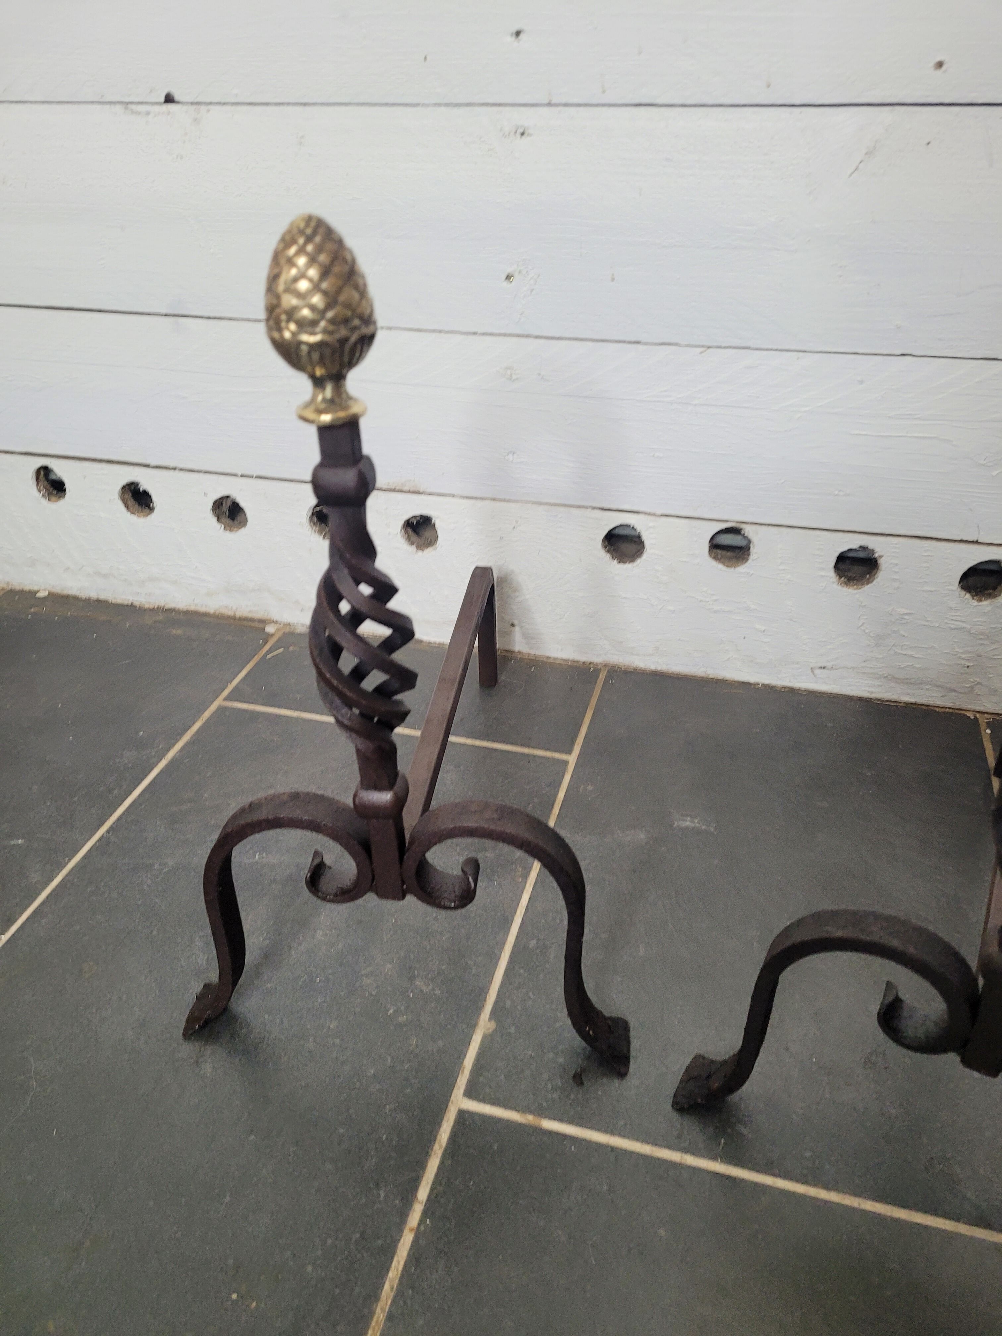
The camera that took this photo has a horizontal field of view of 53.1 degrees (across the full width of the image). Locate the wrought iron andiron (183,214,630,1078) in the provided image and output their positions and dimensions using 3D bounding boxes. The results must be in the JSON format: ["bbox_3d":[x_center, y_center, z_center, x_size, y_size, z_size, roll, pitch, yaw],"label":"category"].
[{"bbox_3d":[-0.035,-0.067,0.596,0.248,0.424,0.377,3,33,6],"label":"wrought iron andiron"}]

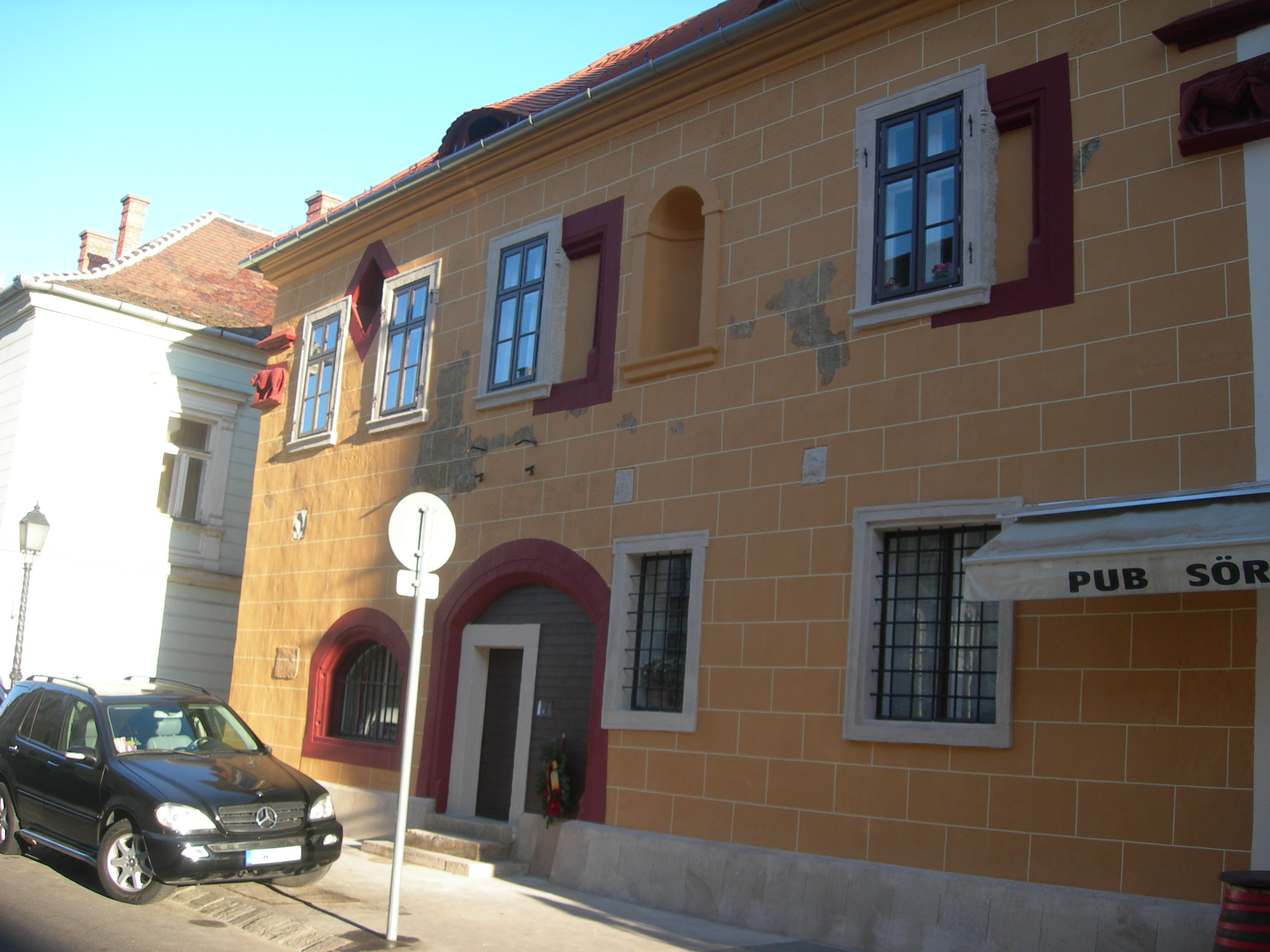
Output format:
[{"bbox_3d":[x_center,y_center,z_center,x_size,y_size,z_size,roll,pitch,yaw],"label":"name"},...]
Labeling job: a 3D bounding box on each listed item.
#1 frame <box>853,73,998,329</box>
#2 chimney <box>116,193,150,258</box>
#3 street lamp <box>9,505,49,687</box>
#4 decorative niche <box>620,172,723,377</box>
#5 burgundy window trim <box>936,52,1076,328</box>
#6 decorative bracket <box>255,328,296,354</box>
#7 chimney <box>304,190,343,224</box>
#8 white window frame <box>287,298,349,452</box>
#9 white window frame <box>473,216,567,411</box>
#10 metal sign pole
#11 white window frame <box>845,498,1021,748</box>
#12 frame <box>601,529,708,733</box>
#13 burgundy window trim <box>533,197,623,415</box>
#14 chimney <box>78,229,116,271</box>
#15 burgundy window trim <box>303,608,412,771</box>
[{"bbox_3d":[2.668,-2.566,12.954,0.240,2.310,1.560,14,-15,-41],"label":"frame"},{"bbox_3d":[-11.160,-5.420,30.845,0.500,1.570,0.500,14,-15,-41],"label":"chimney"},{"bbox_3d":[-9.590,2.572,21.575,0.470,4.314,0.470,14,-15,-41],"label":"street lamp"},{"bbox_3d":[0.517,-2.229,15.444,0.500,2.290,1.450,14,-15,-41],"label":"decorative niche"},{"bbox_3d":[3.259,-2.469,12.311,0.150,2.270,1.380,14,-15,-41],"label":"burgundy window trim"},{"bbox_3d":[-5.617,-2.119,21.847,0.180,0.360,0.860,14,-15,-41],"label":"decorative bracket"},{"bbox_3d":[-7.158,-5.671,31.798,0.529,1.400,0.715,14,-15,-41],"label":"chimney"},{"bbox_3d":[-4.680,-1.483,21.022,0.200,2.259,1.430,14,-15,-41],"label":"white window frame"},{"bbox_3d":[-1.356,-2.013,17.517,0.200,2.353,1.672,14,-15,-41],"label":"white window frame"},{"bbox_3d":[-1.747,1.892,10.880,0.068,3.353,0.068,14,-15,-42],"label":"metal sign pole"},{"bbox_3d":[2.588,1.268,12.068,0.260,2.090,1.750,14,-15,-41],"label":"white window frame"},{"bbox_3d":[0.297,1.668,14.780,0.280,2.071,1.458,14,-15,-41],"label":"frame"},{"bbox_3d":[-0.619,-1.980,16.474,0.150,2.470,1.400,14,-15,-41],"label":"burgundy window trim"},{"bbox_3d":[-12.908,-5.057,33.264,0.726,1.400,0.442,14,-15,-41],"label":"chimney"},{"bbox_3d":[-3.562,2.810,18.560,0.330,2.090,2.470,14,-15,-41],"label":"burgundy window trim"}]

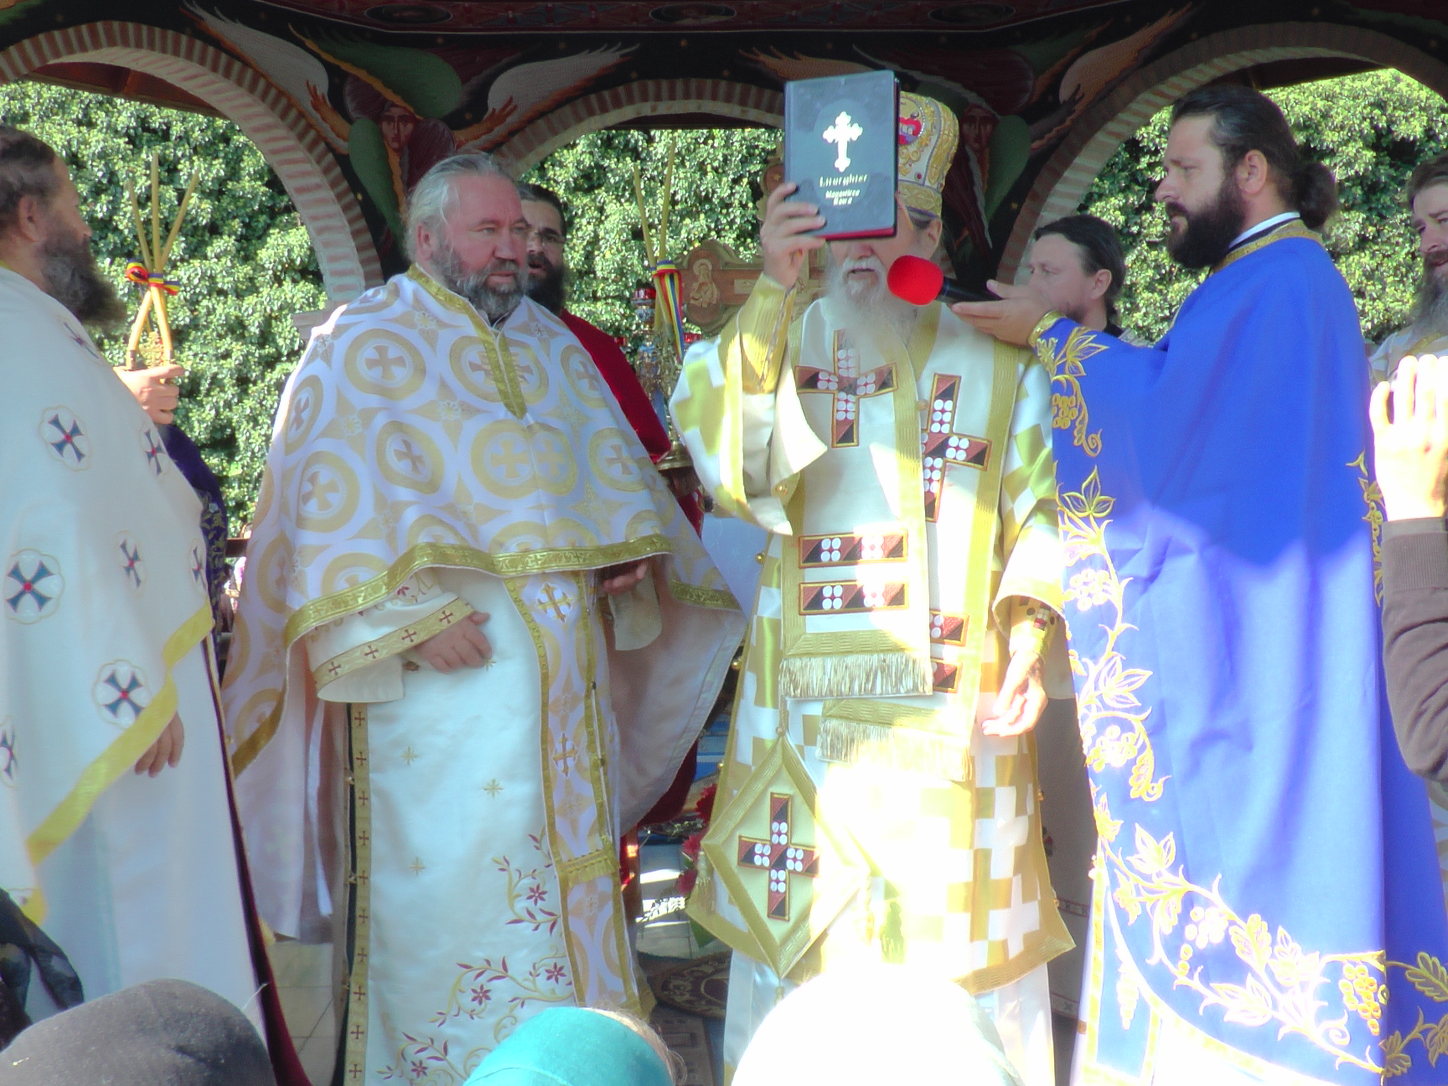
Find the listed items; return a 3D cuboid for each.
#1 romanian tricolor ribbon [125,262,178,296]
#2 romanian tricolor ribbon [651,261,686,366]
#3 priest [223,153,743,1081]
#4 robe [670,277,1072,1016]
[{"bbox_3d":[-1.096,-0.505,3.200,0.102,0.065,0.050,0,1,-8],"label":"romanian tricolor ribbon"},{"bbox_3d":[-0.124,-0.513,3.700,0.073,0.235,0.050,0,1,-3],"label":"romanian tricolor ribbon"},{"bbox_3d":[-0.423,0.264,2.950,0.900,1.500,0.600,0,1,-22],"label":"priest"},{"bbox_3d":[0.265,0.184,3.000,0.710,1.330,0.520,0,1,8],"label":"robe"}]

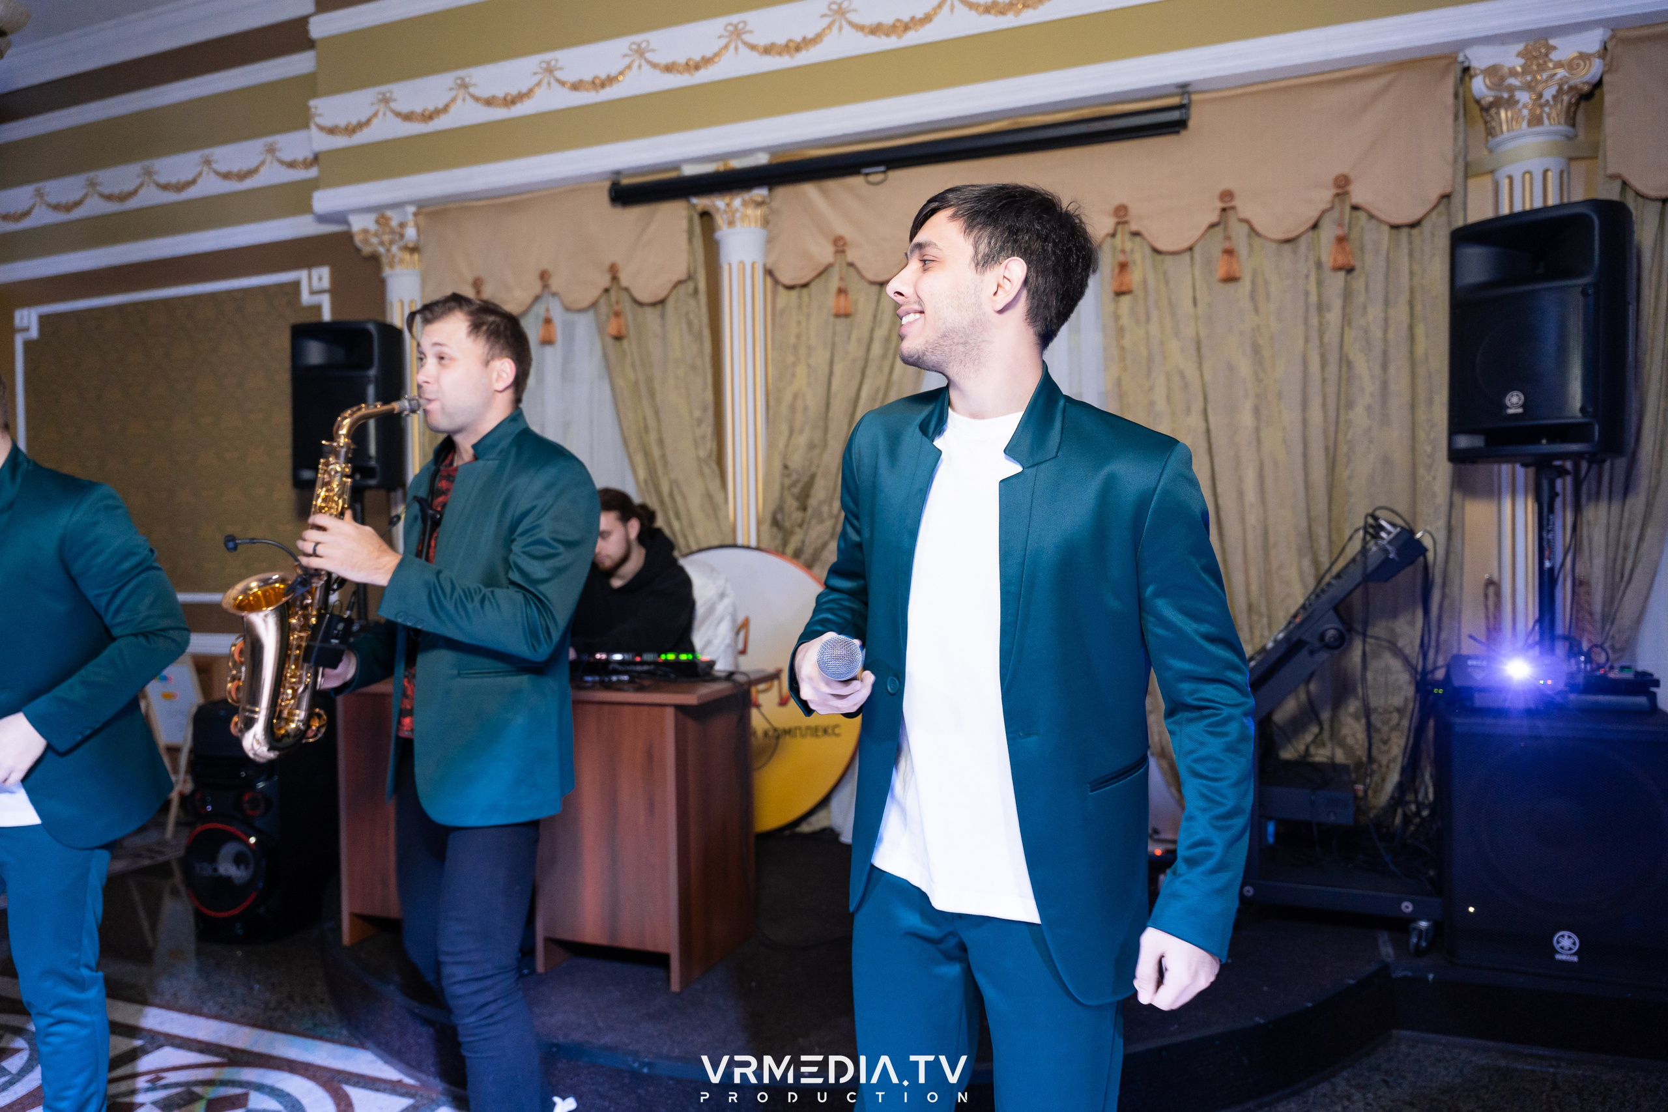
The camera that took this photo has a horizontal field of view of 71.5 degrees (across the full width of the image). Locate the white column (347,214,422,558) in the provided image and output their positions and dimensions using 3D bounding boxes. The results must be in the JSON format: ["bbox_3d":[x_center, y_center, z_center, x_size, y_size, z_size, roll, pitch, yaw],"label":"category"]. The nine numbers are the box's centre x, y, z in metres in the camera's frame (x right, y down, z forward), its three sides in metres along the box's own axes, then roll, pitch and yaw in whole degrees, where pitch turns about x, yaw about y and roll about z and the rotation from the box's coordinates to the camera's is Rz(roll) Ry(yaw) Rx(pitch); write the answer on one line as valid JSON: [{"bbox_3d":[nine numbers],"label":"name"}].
[{"bbox_3d":[-1.909,-0.206,5.303,0.340,2.749,0.340,0,1,22],"label":"white column"}]

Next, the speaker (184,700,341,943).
[{"bbox_3d":[-2.000,0.896,4.120,0.380,0.800,0.370,-1,1,21],"label":"speaker"}]

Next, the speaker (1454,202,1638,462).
[{"bbox_3d":[1.975,-0.594,3.215,0.350,0.650,0.380,-2,2,-44],"label":"speaker"}]

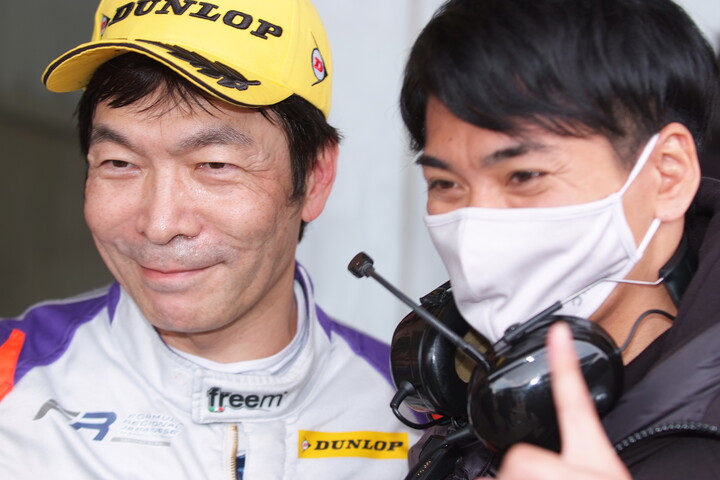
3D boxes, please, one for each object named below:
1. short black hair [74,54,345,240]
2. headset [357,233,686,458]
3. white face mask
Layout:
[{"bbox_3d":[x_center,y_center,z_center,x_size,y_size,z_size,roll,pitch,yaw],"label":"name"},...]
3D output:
[{"bbox_3d":[-0.105,-0.076,1.450,0.180,0.160,0.195,1,9,16],"label":"short black hair"},{"bbox_3d":[0.120,0.045,1.317,0.166,0.137,0.232,2,13,44],"label":"headset"},{"bbox_3d":[0.096,0.005,1.335,0.148,0.130,0.119,-5,3,42],"label":"white face mask"}]

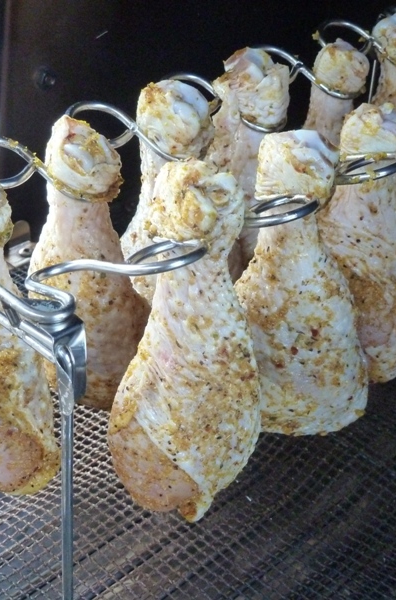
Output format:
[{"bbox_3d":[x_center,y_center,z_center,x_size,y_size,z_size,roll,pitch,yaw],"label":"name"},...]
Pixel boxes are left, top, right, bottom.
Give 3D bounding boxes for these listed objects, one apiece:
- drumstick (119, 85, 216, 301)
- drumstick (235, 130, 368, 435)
[{"bbox_3d":[-0.012,-0.035,0.461,0.052,0.133,0.052,0,32,-1],"label":"drumstick"},{"bbox_3d":[0.041,-0.004,0.419,0.058,0.138,0.054,-1,32,8],"label":"drumstick"}]

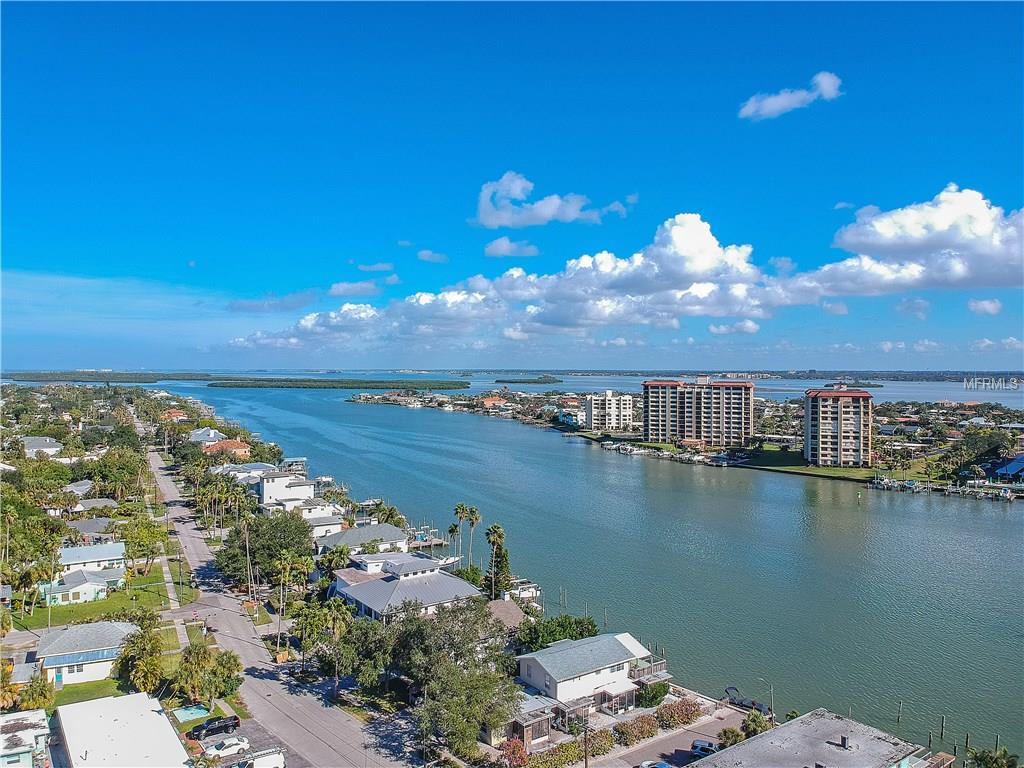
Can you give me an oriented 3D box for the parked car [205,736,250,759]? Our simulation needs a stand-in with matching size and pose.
[{"bbox_3d":[-33.697,42.891,87.560,4.800,1.450,1.840,-1,1,-27],"label":"parked car"}]

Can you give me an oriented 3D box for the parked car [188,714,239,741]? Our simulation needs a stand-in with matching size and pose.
[{"bbox_3d":[-36.987,42.601,92.178,5.600,1.830,1.970,-1,1,-33],"label":"parked car"}]

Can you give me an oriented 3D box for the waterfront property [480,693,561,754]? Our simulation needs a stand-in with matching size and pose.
[{"bbox_3d":[0.871,41.674,91.818,9.200,3.700,7.300,-1,1,-33],"label":"waterfront property"}]

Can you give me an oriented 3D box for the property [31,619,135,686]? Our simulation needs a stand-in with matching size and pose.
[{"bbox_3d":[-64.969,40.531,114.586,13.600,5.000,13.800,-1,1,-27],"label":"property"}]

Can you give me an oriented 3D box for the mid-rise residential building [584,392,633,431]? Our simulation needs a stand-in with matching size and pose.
[{"bbox_3d":[70.906,19.727,544.468,29.500,28.000,18.000,0,1,-10],"label":"mid-rise residential building"}]

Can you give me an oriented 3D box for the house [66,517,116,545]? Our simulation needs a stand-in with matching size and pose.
[{"bbox_3d":[-111.208,38.879,195.569,11.000,4.800,15.000,-1,1,-27],"label":"house"}]

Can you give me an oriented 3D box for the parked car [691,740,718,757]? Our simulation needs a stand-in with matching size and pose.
[{"bbox_3d":[22.987,42.858,85.619,4.600,1.600,1.850,0,1,20],"label":"parked car"}]

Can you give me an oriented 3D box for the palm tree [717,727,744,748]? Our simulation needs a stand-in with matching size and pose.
[{"bbox_3d":[26.151,42.255,88.073,2.900,2.700,2.900,0,1,0],"label":"palm tree"}]

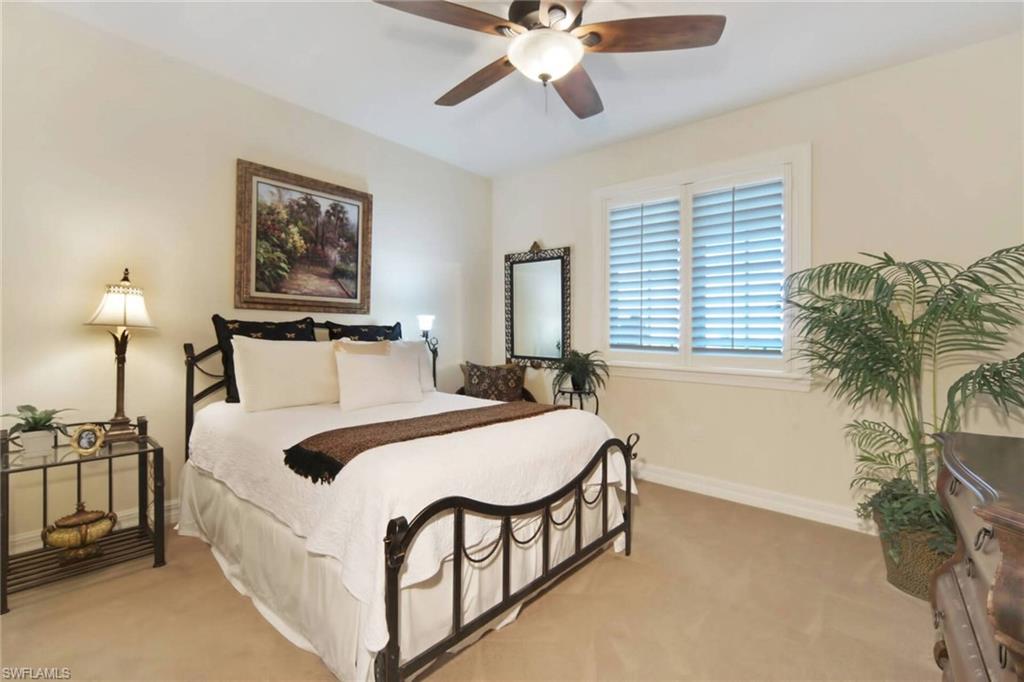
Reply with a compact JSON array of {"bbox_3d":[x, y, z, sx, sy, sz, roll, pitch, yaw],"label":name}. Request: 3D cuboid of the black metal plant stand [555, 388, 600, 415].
[{"bbox_3d":[0.538,0.773,3.816,0.390,0.729,0.390,2,2,41],"label":"black metal plant stand"}]

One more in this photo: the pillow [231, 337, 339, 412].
[{"bbox_3d":[-1.329,0.186,2.829,0.180,0.460,0.670,-21,-13,39],"label":"pillow"}]

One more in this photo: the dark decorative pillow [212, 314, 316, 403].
[{"bbox_3d":[-1.633,0.117,3.086,0.170,0.550,0.640,-14,-9,41],"label":"dark decorative pillow"}]

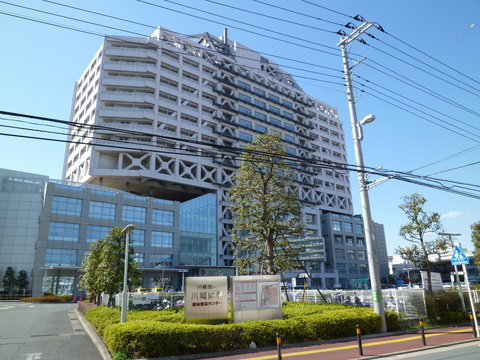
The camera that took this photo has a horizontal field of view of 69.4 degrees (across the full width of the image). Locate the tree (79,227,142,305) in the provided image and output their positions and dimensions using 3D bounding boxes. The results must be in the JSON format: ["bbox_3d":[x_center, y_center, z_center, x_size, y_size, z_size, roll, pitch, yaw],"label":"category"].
[{"bbox_3d":[-6.900,4.957,18.444,3.400,4.950,3.400,8,-18,-29],"label":"tree"}]

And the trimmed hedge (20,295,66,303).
[{"bbox_3d":[-22.935,13.794,40.474,4.900,0.950,1.700,11,-20,-37],"label":"trimmed hedge"}]

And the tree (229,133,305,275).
[{"bbox_3d":[1.428,2.127,18.059,4.000,9.800,4.000,-1,-16,0],"label":"tree"}]

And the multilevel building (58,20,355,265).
[{"bbox_3d":[-2.105,-0.965,113.507,94.000,69.000,32.000,11,-20,-37],"label":"multilevel building"}]

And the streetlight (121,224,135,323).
[{"bbox_3d":[-4.173,3.654,12.637,0.350,4.100,1.600,9,-19,-32],"label":"streetlight"}]

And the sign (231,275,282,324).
[{"bbox_3d":[0.642,4.464,12.226,2.050,2.100,0.250,9,-19,-32],"label":"sign"}]

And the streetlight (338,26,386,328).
[{"bbox_3d":[5.373,-0.690,14.046,0.700,12.800,1.900,8,-19,-30],"label":"streetlight"}]

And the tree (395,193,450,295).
[{"bbox_3d":[9.378,3.739,17.881,2.800,6.250,2.800,8,-18,-29],"label":"tree"}]

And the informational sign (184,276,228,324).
[{"bbox_3d":[-1.087,4.269,11.413,1.550,2.100,0.250,9,-19,-32],"label":"informational sign"}]

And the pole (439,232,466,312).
[{"bbox_3d":[10.805,4.674,17.269,1.750,4.050,0.350,7,-18,-27],"label":"pole"}]

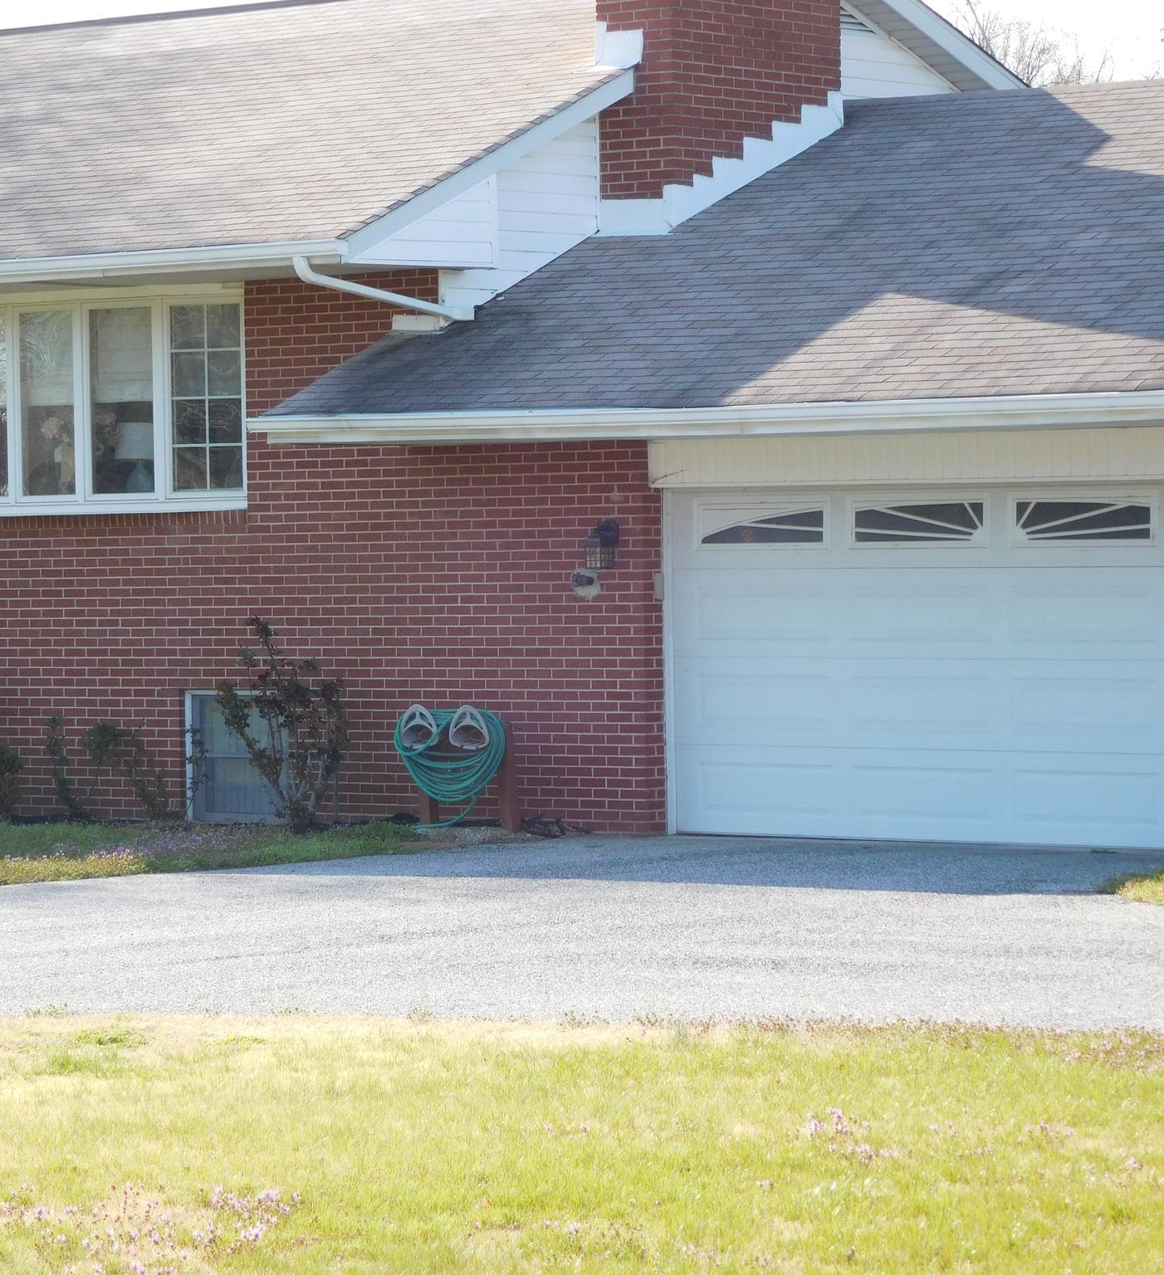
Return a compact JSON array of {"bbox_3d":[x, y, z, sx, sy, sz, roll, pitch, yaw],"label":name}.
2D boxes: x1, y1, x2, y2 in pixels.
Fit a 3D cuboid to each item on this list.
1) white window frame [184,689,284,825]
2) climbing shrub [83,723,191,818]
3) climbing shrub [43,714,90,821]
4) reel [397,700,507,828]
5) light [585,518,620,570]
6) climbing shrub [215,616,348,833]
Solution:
[{"bbox_3d":[-2.276,0.792,32.429,0.779,0.860,0.100,0,1,38],"label":"white window frame"},{"bbox_3d":[-2.965,0.889,32.672,0.694,0.641,0.300,0,1,38],"label":"climbing shrub"},{"bbox_3d":[-3.465,0.879,33.070,0.238,0.705,0.200,0,1,38],"label":"climbing shrub"},{"bbox_3d":[-0.779,0.806,30.760,0.731,0.776,0.350,0,1,38],"label":"reel"},{"bbox_3d":[0.128,-0.574,30.222,0.135,0.315,0.185,0,1,38],"label":"light"},{"bbox_3d":[-1.926,0.553,31.446,0.900,1.410,0.650,0,1,38],"label":"climbing shrub"}]

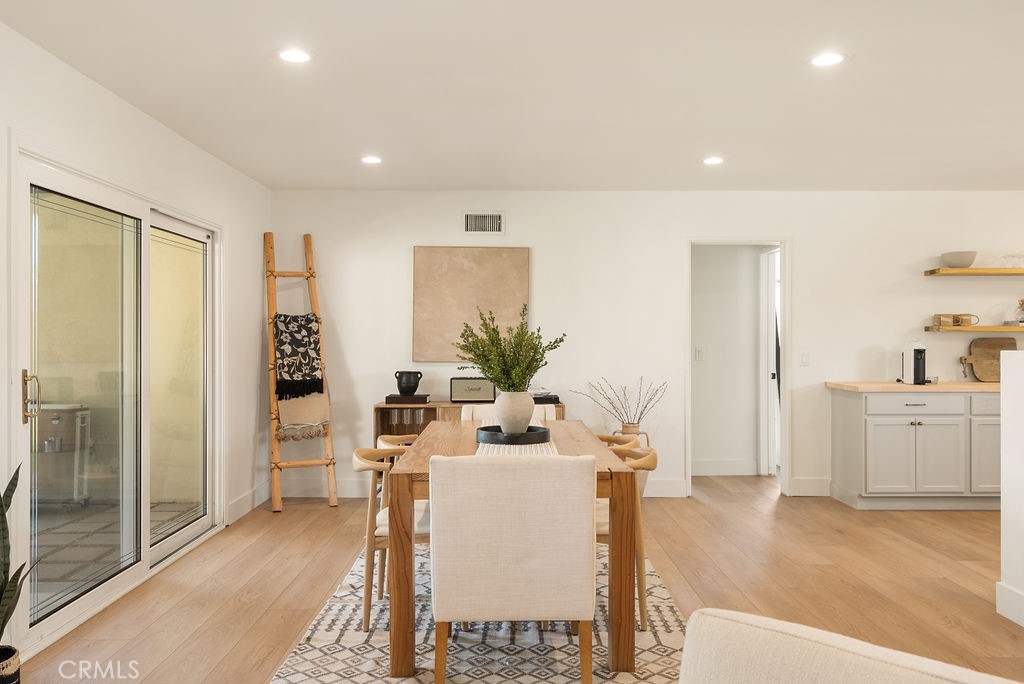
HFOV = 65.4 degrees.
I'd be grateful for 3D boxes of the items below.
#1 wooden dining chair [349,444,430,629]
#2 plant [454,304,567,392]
[{"bbox_3d":[-0.440,0.874,3.620,0.520,0.740,0.520,0,0,-1],"label":"wooden dining chair"},{"bbox_3d":[-0.008,0.033,3.870,0.545,0.430,0.480,0,0,0],"label":"plant"}]

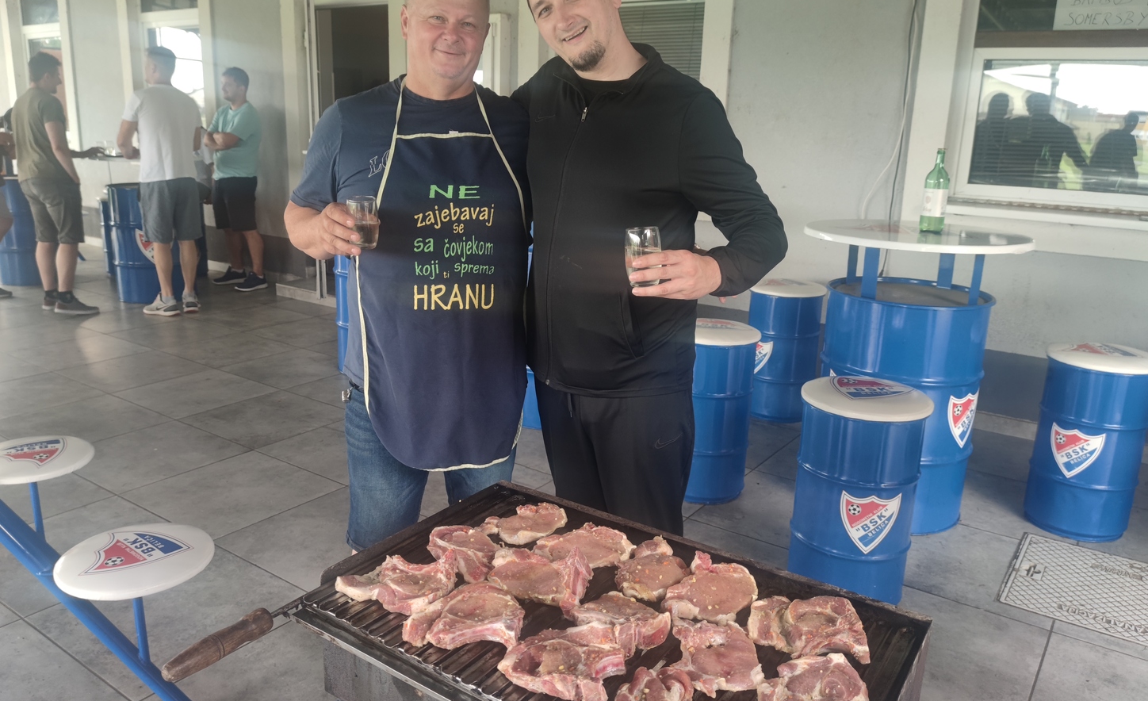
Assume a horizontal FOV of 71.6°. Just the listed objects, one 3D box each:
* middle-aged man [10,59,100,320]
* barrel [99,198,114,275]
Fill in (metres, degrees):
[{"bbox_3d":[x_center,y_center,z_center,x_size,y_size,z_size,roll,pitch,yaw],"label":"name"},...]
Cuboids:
[{"bbox_3d":[-3.729,-1.200,5.803,0.500,1.800,0.550,11,18,31],"label":"middle-aged man"},{"bbox_3d":[-4.160,-1.055,7.390,0.390,0.670,0.390,12,17,32],"label":"barrel"}]

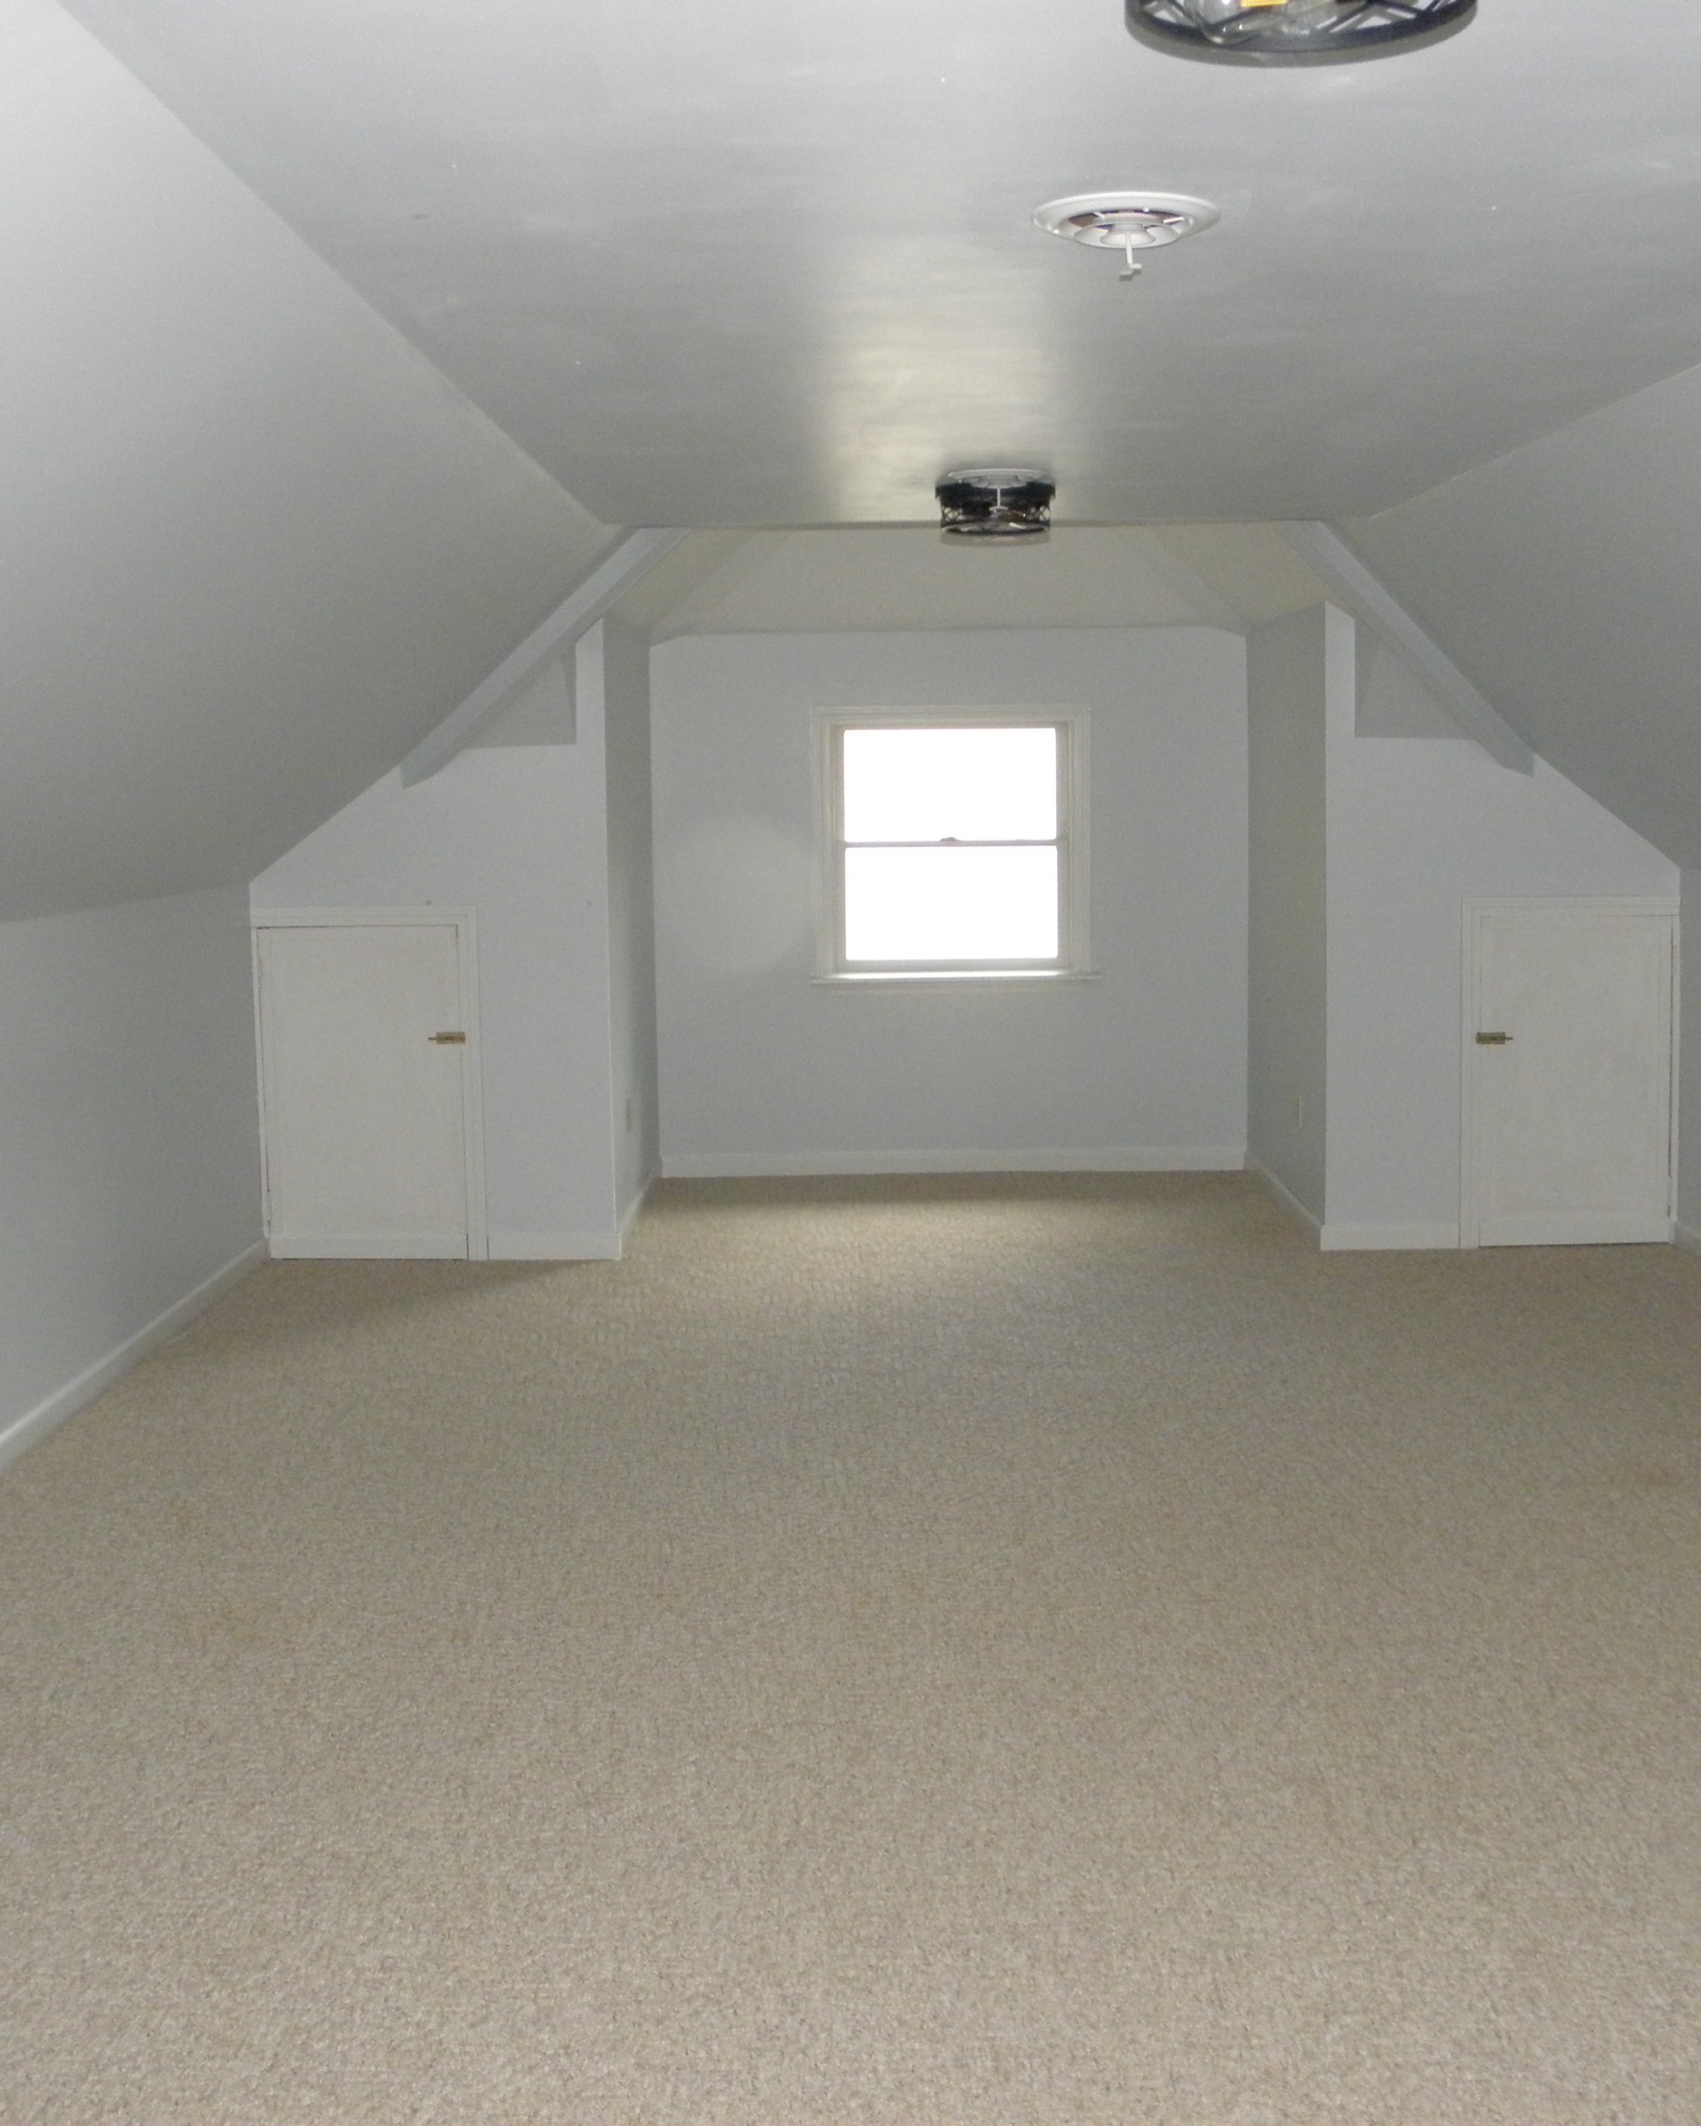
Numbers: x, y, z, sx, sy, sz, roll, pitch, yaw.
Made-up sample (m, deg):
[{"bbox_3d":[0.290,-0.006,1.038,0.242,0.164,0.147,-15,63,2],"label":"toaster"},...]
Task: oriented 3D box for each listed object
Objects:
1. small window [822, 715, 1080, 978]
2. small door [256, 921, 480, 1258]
[{"bbox_3d":[0.385,-0.827,8.776,0.981,1.003,0.090,-1,7,1],"label":"small window"},{"bbox_3d":[-1.542,0.089,7.396,0.711,1.108,0.050,-1,7,1],"label":"small door"}]

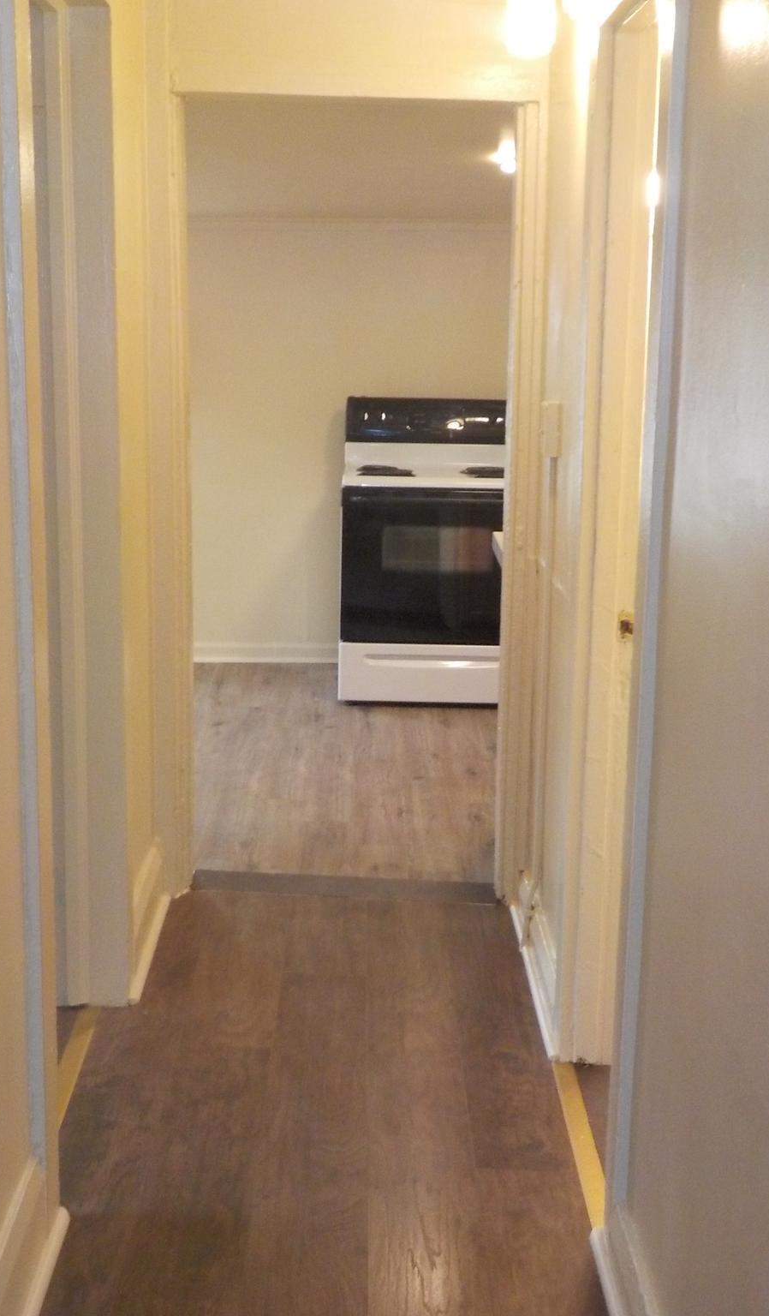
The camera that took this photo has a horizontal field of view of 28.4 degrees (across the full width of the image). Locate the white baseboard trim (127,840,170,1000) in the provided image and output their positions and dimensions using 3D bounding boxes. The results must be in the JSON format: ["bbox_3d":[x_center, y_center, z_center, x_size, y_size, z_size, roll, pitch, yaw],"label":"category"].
[{"bbox_3d":[-0.584,0.636,3.741,0.046,0.153,0.640,1,13,-1],"label":"white baseboard trim"}]

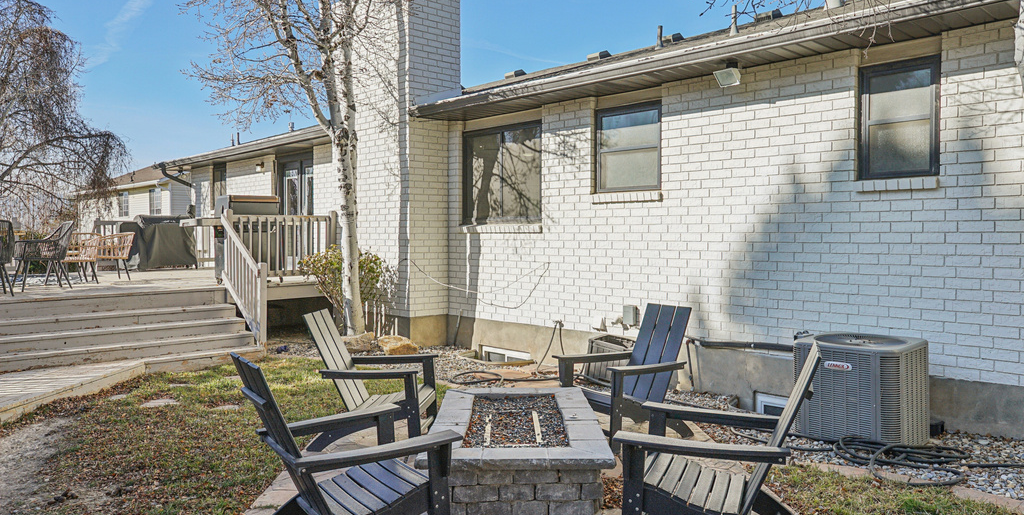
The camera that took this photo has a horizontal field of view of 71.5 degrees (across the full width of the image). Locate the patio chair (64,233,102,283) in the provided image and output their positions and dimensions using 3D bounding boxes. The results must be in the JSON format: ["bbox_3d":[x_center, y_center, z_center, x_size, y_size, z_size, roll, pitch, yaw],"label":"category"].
[{"bbox_3d":[-6.598,0.009,10.750,0.580,0.770,0.600,2,2,44],"label":"patio chair"}]

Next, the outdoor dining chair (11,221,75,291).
[{"bbox_3d":[-6.304,-0.021,9.550,0.580,0.890,0.620,2,2,44],"label":"outdoor dining chair"}]

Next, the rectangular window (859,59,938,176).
[{"bbox_3d":[3.096,-1.082,5.675,0.100,0.913,0.620,-1,2,-44],"label":"rectangular window"}]

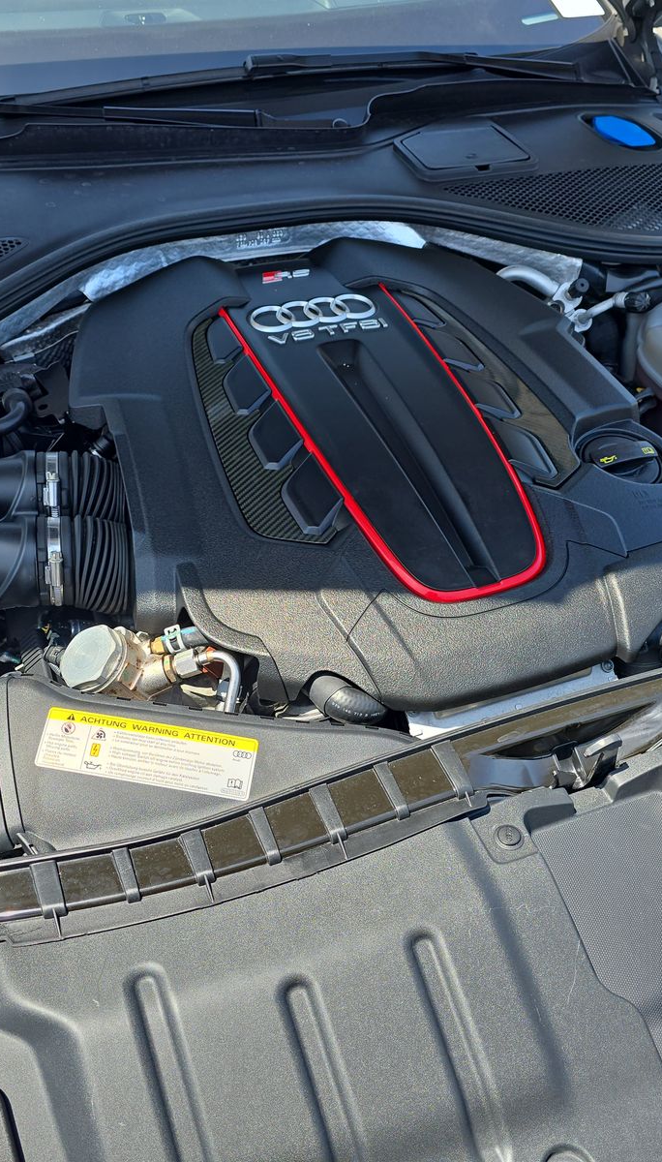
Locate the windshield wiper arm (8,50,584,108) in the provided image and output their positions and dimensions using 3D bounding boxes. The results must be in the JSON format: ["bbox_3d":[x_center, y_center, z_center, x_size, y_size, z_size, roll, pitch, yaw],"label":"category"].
[{"bbox_3d":[-0.036,-0.631,1.296,0.740,0.060,0.070,-13,39,-17],"label":"windshield wiper arm"}]

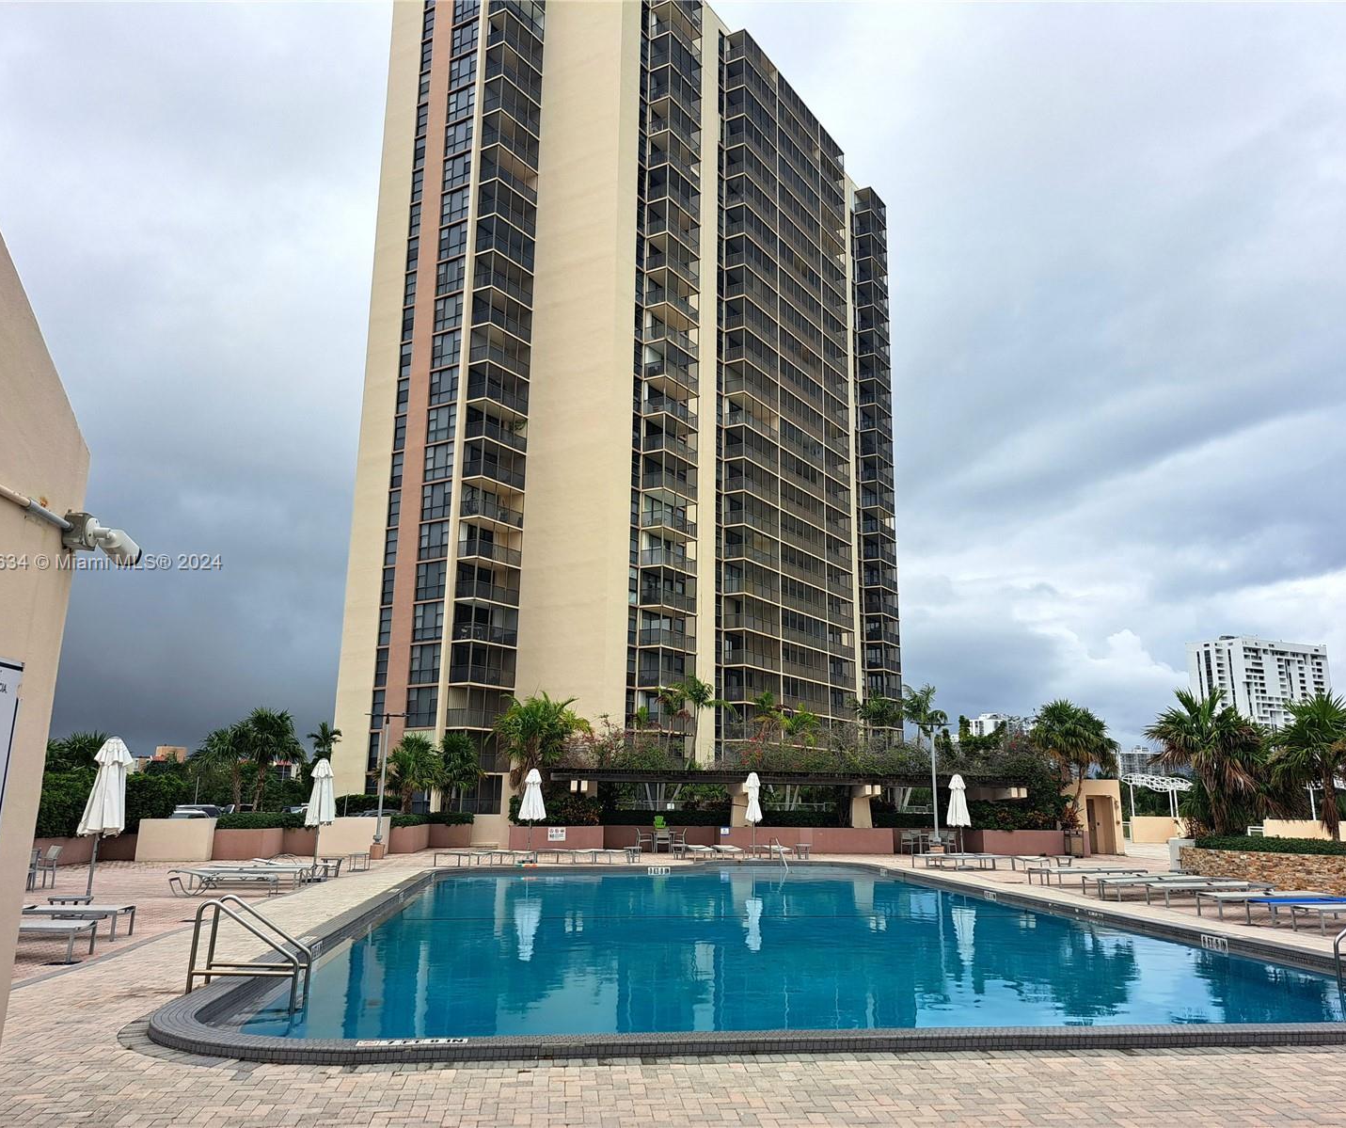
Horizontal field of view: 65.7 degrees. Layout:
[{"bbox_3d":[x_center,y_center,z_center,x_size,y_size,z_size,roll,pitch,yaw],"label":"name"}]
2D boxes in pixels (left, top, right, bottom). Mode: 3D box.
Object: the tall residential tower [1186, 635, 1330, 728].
[{"bbox_3d":[254.000,72.000,444.000,58.000,75.000,25.000,7,-15,-27],"label":"tall residential tower"}]

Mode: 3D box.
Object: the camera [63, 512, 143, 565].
[{"bbox_3d":[-1.678,-0.075,3.080,0.165,0.145,0.190,-2,-24,9],"label":"camera"}]

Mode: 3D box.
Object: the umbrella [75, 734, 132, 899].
[{"bbox_3d":[-8.465,3.863,15.544,0.720,2.550,0.720,0,-13,0],"label":"umbrella"}]

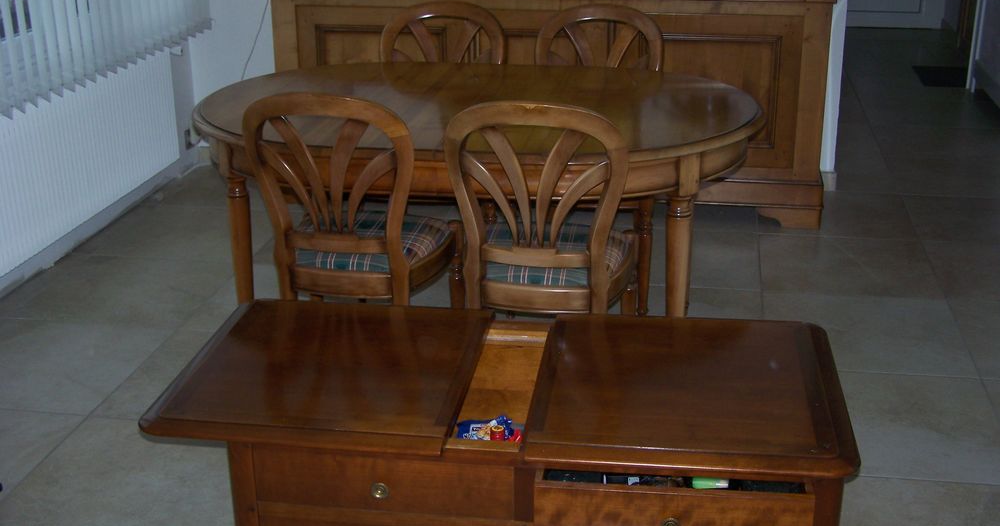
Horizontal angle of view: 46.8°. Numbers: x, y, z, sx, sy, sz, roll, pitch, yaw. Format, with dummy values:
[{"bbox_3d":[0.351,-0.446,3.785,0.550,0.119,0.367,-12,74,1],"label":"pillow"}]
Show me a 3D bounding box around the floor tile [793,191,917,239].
[{"bbox_3d":[1.363,-0.200,4.766,0.605,0.010,0.600,3,21,10],"label":"floor tile"}]

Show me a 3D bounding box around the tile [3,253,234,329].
[{"bbox_3d":[-1.292,0.099,4.100,0.610,0.010,0.600,3,21,10],"label":"tile"}]

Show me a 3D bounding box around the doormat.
[{"bbox_3d":[2.818,-1.167,7.204,0.420,0.012,0.640,3,21,10],"label":"doormat"}]

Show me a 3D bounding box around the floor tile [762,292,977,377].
[{"bbox_3d":[1.151,0.221,3.672,0.605,0.010,0.600,3,21,10],"label":"floor tile"}]

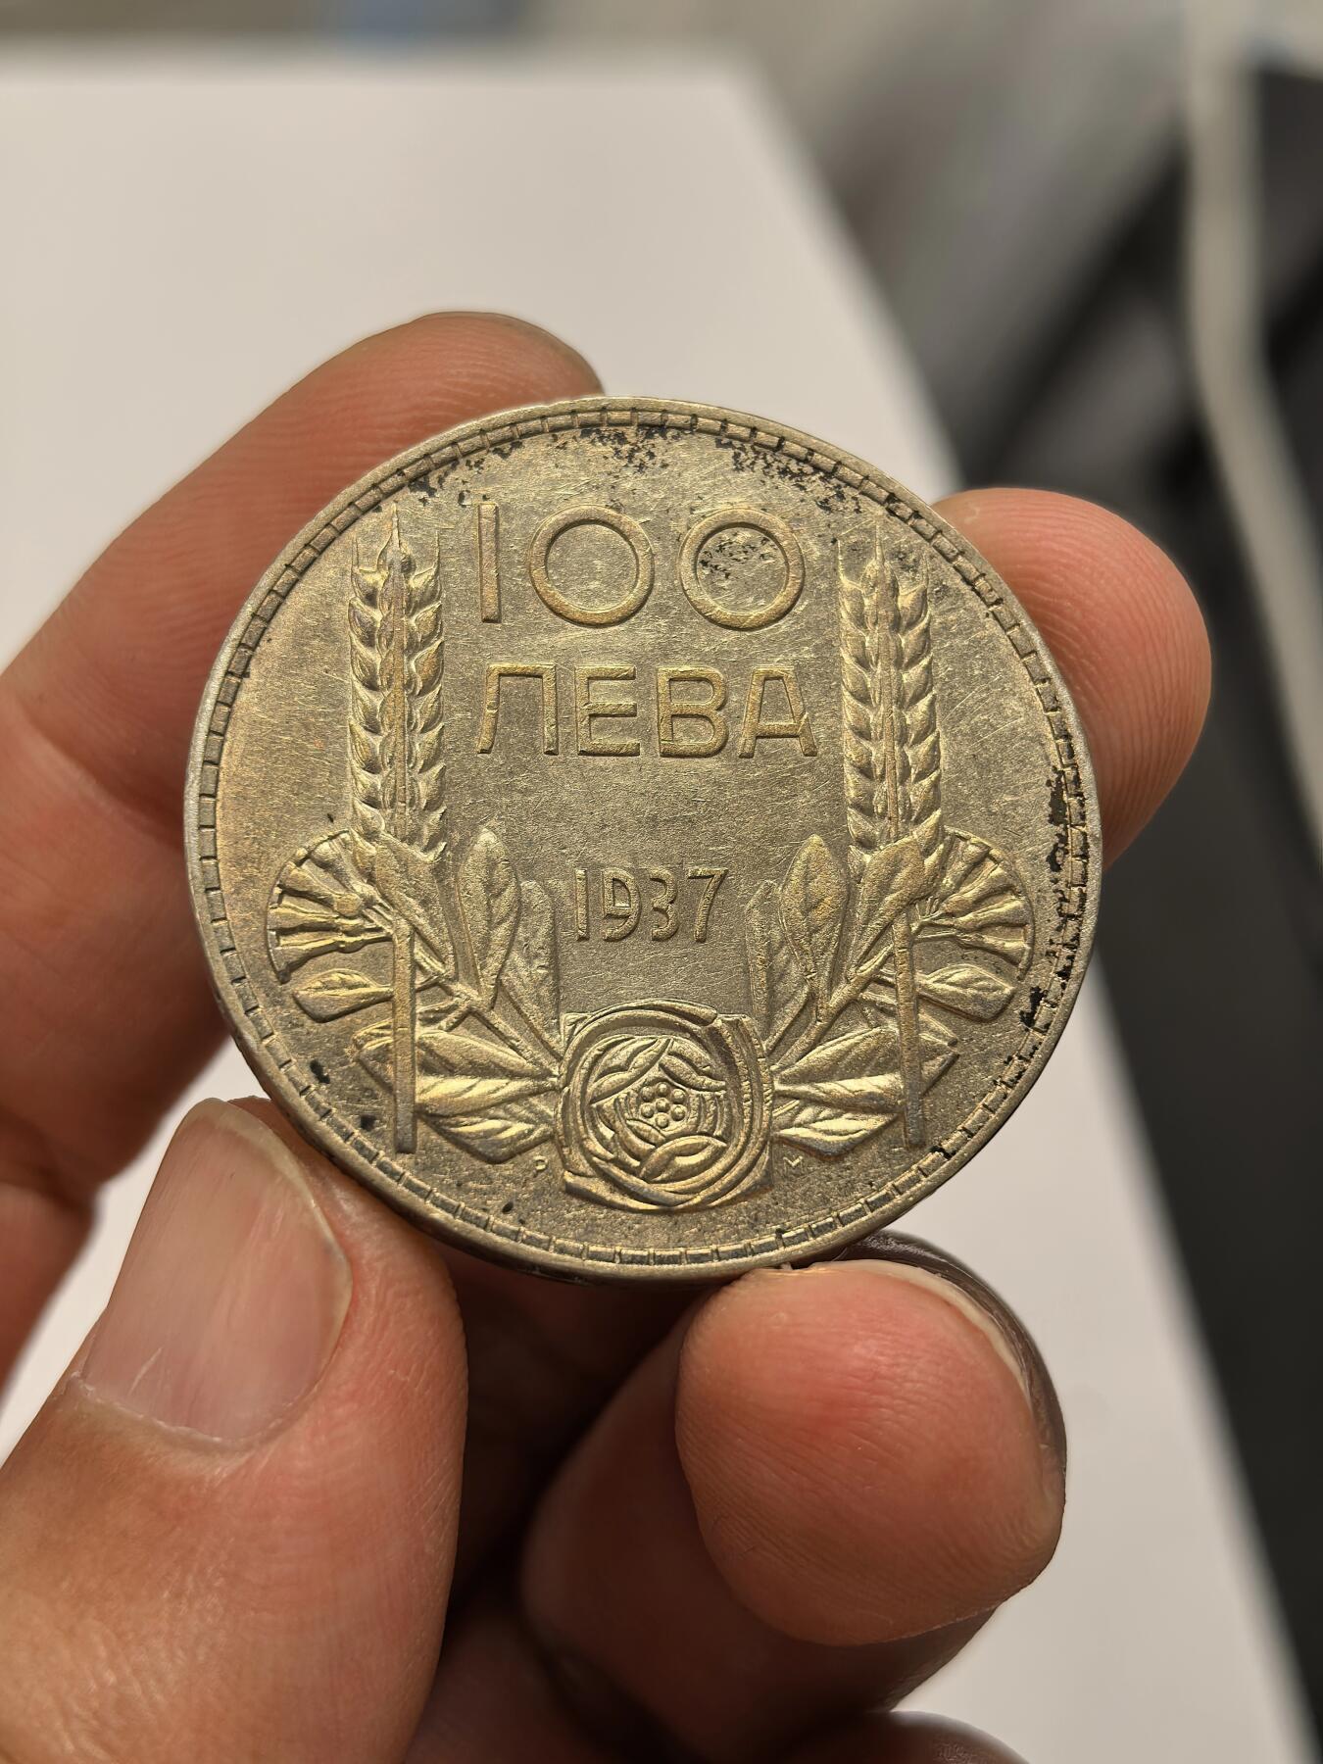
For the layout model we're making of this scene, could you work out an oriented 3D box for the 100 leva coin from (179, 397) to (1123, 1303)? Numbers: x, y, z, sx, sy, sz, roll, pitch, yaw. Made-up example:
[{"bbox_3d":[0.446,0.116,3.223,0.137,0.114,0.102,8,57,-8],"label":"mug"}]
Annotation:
[{"bbox_3d":[0.000,-0.002,0.102,0.034,0.003,0.034,0,74,-8],"label":"100 leva coin"}]

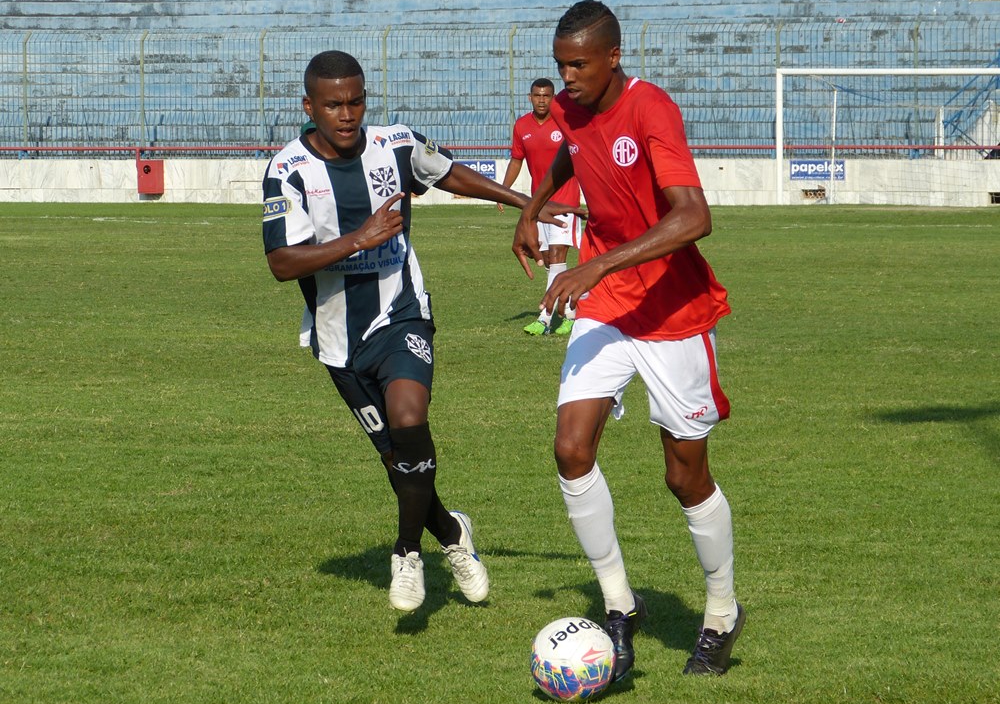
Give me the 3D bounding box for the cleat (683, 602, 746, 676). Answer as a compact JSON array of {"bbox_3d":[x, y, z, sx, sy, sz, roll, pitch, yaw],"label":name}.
[{"bbox_3d":[0.590,0.788,12.080,0.100,0.110,0.285,1,23,22],"label":"cleat"}]

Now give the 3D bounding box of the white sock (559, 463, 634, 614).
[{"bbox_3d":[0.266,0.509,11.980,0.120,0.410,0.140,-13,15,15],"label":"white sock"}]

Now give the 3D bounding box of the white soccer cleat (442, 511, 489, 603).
[{"bbox_3d":[-0.107,0.636,13.600,0.100,0.280,0.110,-16,-40,3],"label":"white soccer cleat"}]

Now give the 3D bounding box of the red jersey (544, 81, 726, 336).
[{"bbox_3d":[0.383,-0.391,11.970,0.450,0.690,0.320,4,20,42],"label":"red jersey"}]

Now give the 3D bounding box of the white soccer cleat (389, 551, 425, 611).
[{"bbox_3d":[-0.276,0.677,12.950,0.100,0.110,0.280,0,15,-2],"label":"white soccer cleat"}]

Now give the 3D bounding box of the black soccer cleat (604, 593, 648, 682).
[{"bbox_3d":[0.342,0.777,11.950,0.100,0.110,0.285,0,28,9],"label":"black soccer cleat"}]

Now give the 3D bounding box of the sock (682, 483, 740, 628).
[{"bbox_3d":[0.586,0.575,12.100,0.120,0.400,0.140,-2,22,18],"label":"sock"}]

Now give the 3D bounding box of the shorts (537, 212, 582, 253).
[{"bbox_3d":[0.423,-0.899,31.200,0.340,0.400,0.260,1,3,22],"label":"shorts"}]

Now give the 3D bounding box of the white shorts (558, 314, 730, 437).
[{"bbox_3d":[0.393,0.045,12.020,0.420,0.400,0.330,0,7,25],"label":"white shorts"}]

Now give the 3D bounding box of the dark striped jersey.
[{"bbox_3d":[-0.436,-0.321,13.250,0.520,0.690,0.310,-6,11,7],"label":"dark striped jersey"}]

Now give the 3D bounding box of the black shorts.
[{"bbox_3d":[-0.362,0.080,13.300,0.360,0.430,0.360,2,3,-3],"label":"black shorts"}]

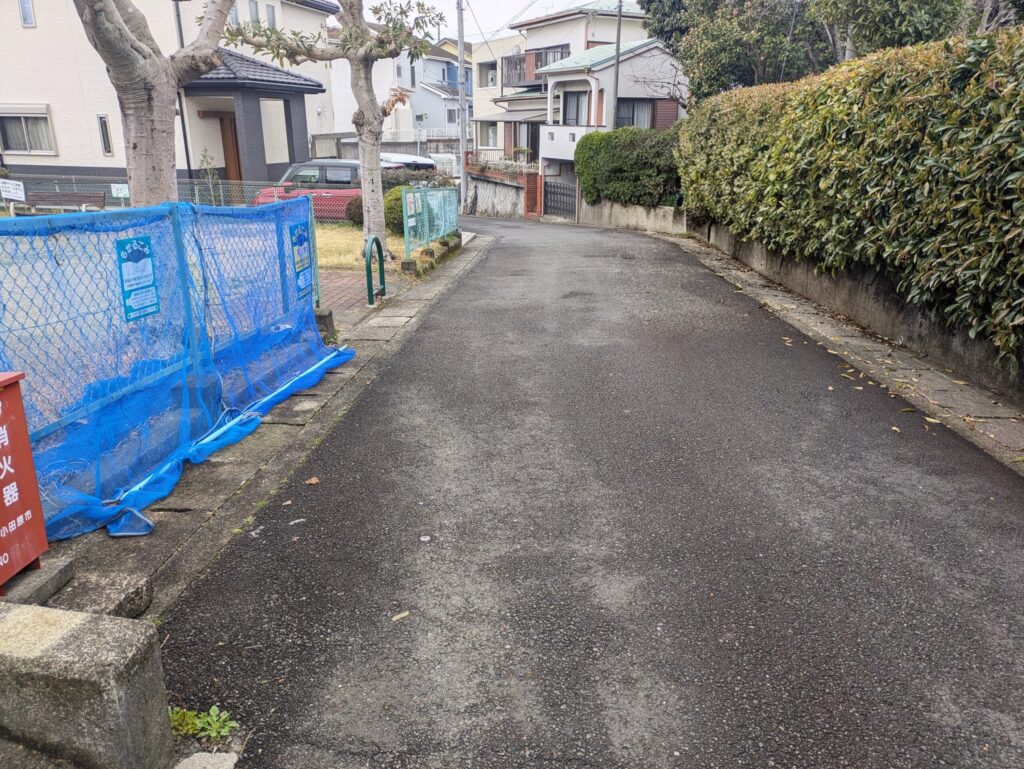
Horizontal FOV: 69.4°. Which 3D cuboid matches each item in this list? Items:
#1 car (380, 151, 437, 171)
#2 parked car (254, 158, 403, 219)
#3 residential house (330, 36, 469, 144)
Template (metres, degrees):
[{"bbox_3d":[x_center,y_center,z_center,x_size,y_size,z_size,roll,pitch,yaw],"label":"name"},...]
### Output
[{"bbox_3d":[-3.771,-6.616,23.828,1.690,1.600,4.100,-11,22,-30],"label":"car"},{"bbox_3d":[-4.615,-4.879,18.925,3.500,1.660,1.530,2,19,8],"label":"parked car"},{"bbox_3d":[-6.763,-19.757,50.325,7.600,7.200,8.400,6,19,17],"label":"residential house"}]

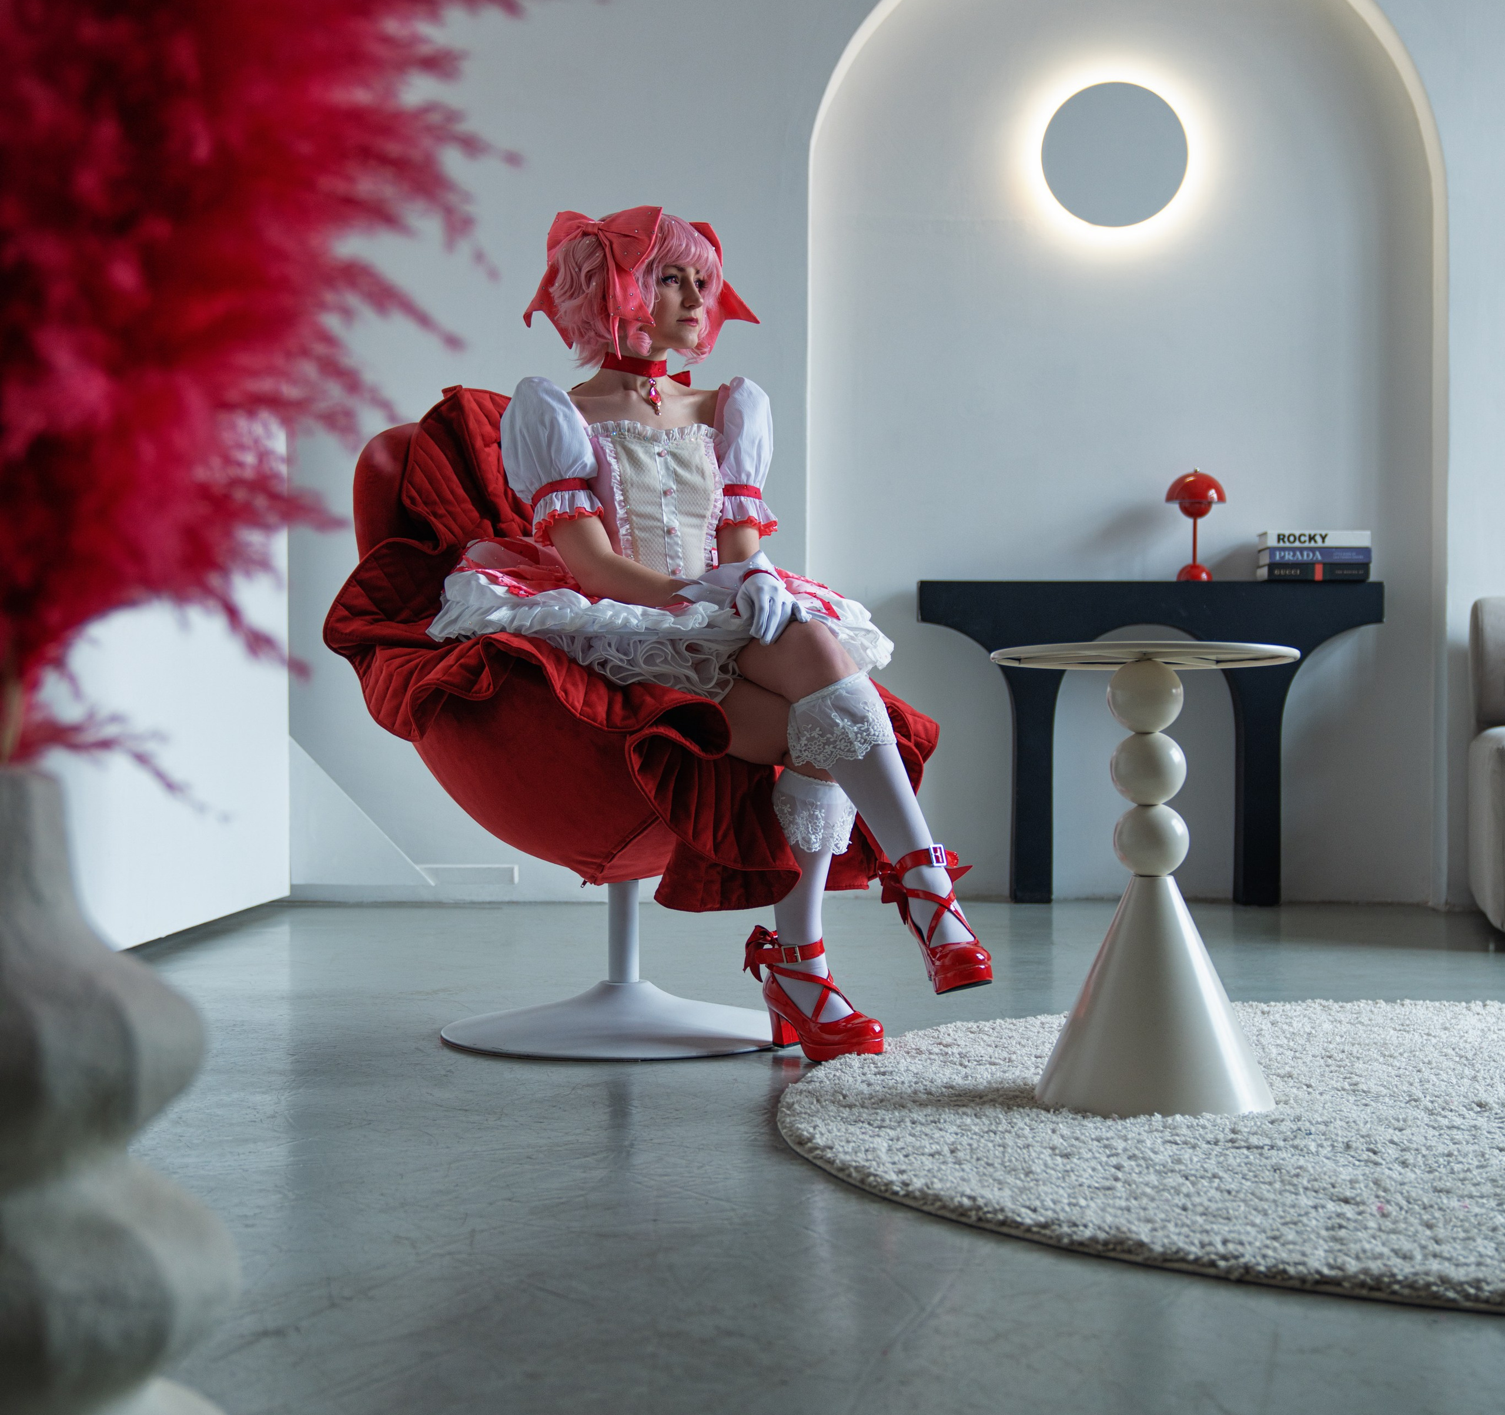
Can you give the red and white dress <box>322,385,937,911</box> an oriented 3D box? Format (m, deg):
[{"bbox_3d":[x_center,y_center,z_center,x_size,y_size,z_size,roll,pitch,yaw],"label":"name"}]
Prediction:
[{"bbox_3d":[-0.195,-0.117,3.421,0.900,0.830,0.840,0,-1,-40],"label":"red and white dress"}]

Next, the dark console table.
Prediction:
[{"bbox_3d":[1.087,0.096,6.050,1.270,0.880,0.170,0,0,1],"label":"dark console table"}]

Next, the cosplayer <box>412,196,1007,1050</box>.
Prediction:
[{"bbox_3d":[-0.070,-0.137,3.391,0.600,1.310,0.920,0,-1,-40],"label":"cosplayer"}]

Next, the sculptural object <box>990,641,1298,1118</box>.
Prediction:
[{"bbox_3d":[0.499,0.213,2.779,0.393,0.573,0.393,0,0,0],"label":"sculptural object"}]

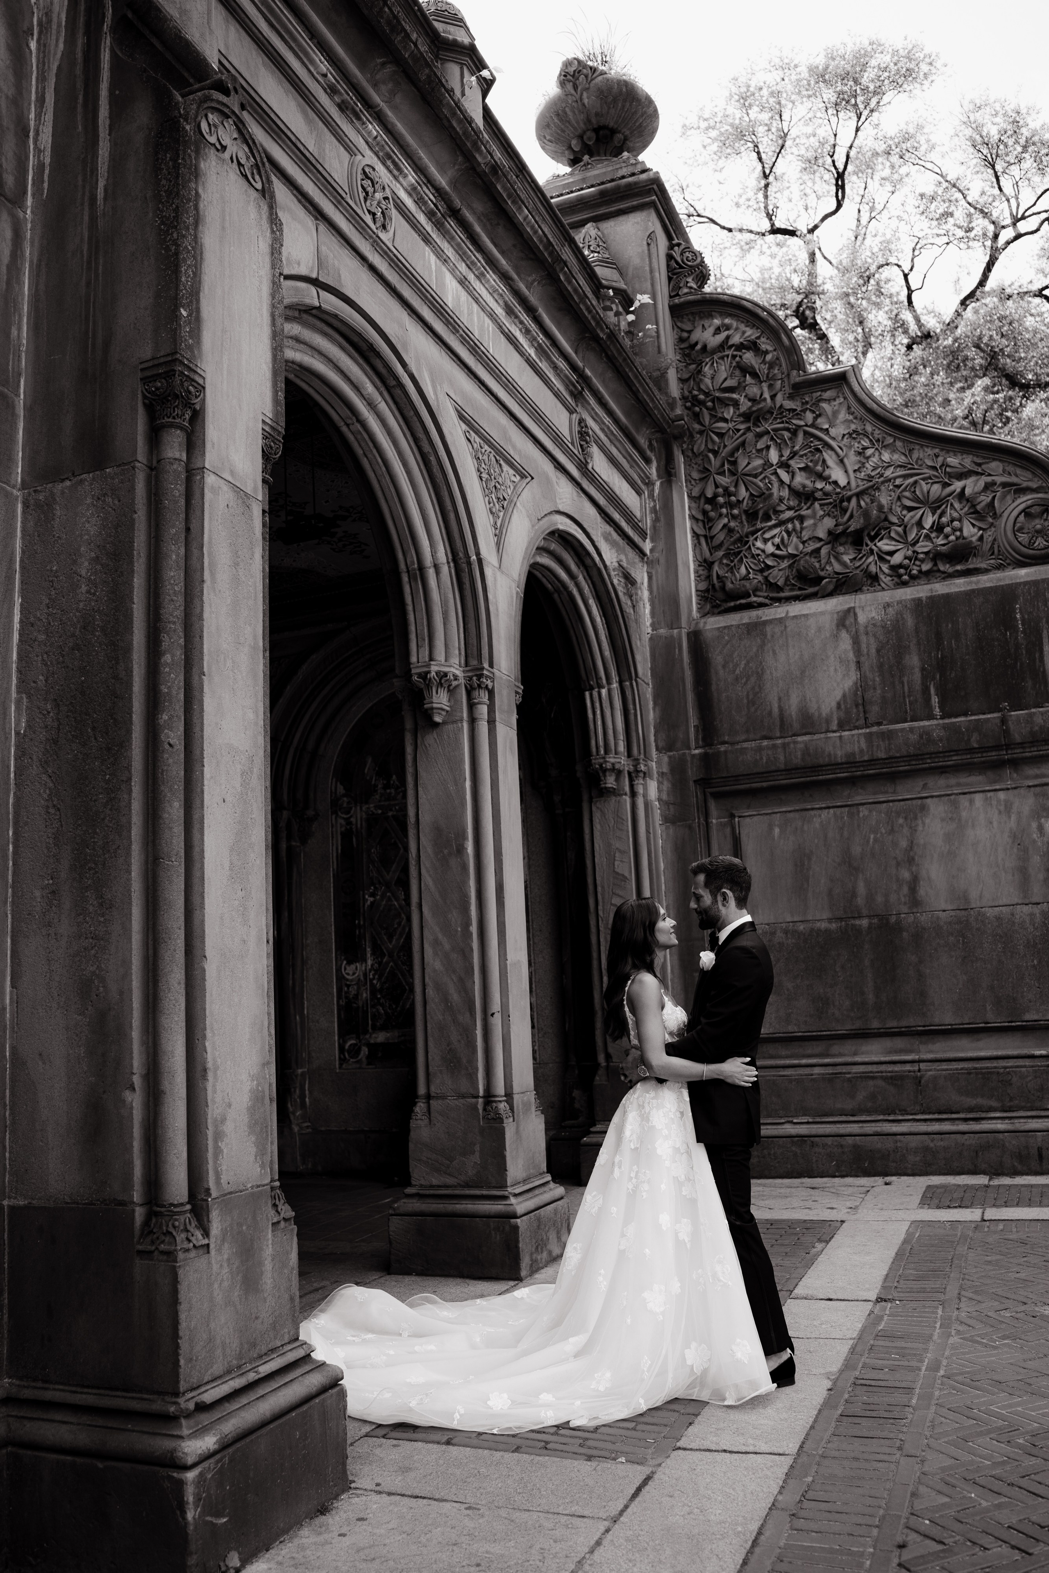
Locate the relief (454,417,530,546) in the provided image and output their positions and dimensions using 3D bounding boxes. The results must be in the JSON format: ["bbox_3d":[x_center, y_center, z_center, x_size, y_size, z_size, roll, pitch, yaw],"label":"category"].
[{"bbox_3d":[-0.174,-1.647,6.930,0.090,0.620,1.000,-7,-11,22],"label":"relief"}]

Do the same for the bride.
[{"bbox_3d":[-0.048,1.292,4.637,1.880,1.660,1.500,-4,-10,6],"label":"bride"}]

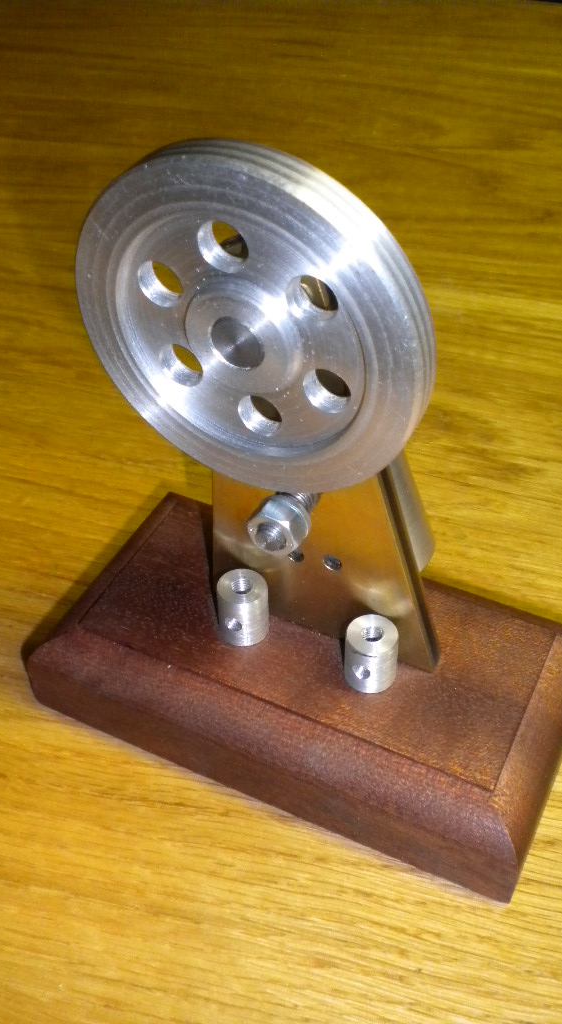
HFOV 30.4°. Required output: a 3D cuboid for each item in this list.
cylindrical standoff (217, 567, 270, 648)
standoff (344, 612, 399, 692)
[{"bbox_3d":[-0.008,0.020,0.217,0.010,0.012,0.010,-1,43,1],"label":"cylindrical standoff"},{"bbox_3d":[0.018,0.028,0.207,0.010,0.012,0.010,-1,43,1],"label":"standoff"}]

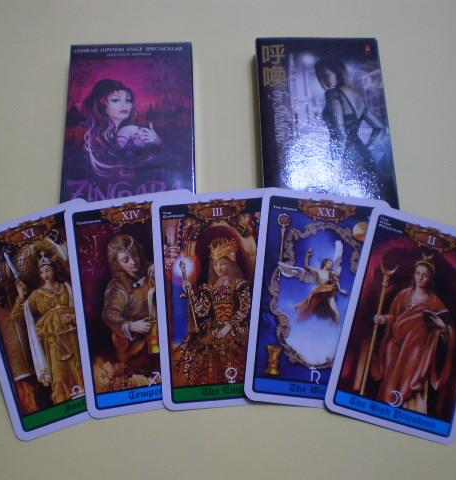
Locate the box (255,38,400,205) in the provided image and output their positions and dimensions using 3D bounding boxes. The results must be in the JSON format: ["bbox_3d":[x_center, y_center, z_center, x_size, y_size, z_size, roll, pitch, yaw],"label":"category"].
[{"bbox_3d":[0.058,-0.068,0.409,0.077,0.018,0.123,-1,68,-1],"label":"box"}]

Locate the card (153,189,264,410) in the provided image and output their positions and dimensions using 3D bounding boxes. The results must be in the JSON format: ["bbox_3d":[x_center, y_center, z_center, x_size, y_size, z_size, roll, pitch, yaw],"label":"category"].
[{"bbox_3d":[-0.003,0.031,0.370,0.073,0.001,0.119,-5,78,-2],"label":"card"}]

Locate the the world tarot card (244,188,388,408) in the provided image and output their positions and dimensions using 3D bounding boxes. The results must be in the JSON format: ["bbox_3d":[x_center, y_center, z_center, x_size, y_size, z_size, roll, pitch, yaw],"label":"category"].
[{"bbox_3d":[0.051,0.032,0.371,0.073,0.001,0.119,6,78,0],"label":"the world tarot card"}]

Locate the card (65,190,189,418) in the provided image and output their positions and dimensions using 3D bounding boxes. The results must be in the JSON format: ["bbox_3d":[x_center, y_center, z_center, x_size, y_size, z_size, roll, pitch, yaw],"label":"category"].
[{"bbox_3d":[-0.048,0.033,0.369,0.073,0.001,0.119,-9,79,-3],"label":"card"}]

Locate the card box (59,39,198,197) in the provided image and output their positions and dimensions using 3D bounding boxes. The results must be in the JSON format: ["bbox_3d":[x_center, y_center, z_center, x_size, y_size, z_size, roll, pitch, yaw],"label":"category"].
[{"bbox_3d":[-0.058,-0.062,0.404,0.076,0.019,0.123,-1,68,-1],"label":"card box"}]

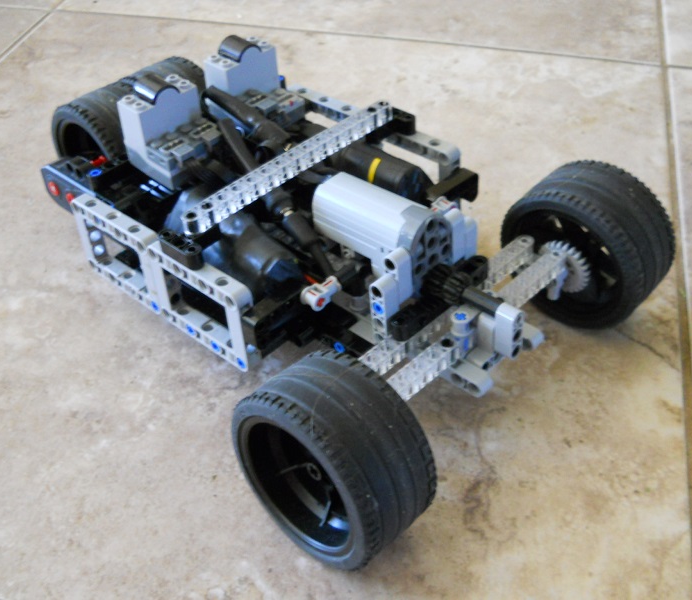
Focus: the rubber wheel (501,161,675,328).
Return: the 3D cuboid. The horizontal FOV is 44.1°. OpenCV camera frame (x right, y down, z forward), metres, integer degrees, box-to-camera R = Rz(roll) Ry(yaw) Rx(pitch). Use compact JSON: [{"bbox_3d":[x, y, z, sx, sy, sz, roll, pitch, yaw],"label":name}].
[{"bbox_3d":[0.108,-0.024,0.385,0.069,0.069,0.036,31,53,30],"label":"rubber wheel"}]

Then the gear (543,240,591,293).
[{"bbox_3d":[0.094,-0.014,0.374,0.026,0.026,0.007,31,52,30],"label":"gear"}]

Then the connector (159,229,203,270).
[{"bbox_3d":[-0.065,-0.020,0.336,0.024,0.008,0.008,29,50,33],"label":"connector"}]

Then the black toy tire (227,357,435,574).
[{"bbox_3d":[-0.005,0.055,0.298,0.036,0.069,0.069,-33,51,-32],"label":"black toy tire"}]

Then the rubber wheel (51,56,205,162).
[{"bbox_3d":[-0.105,-0.083,0.453,0.069,0.069,0.072,31,51,31],"label":"rubber wheel"}]

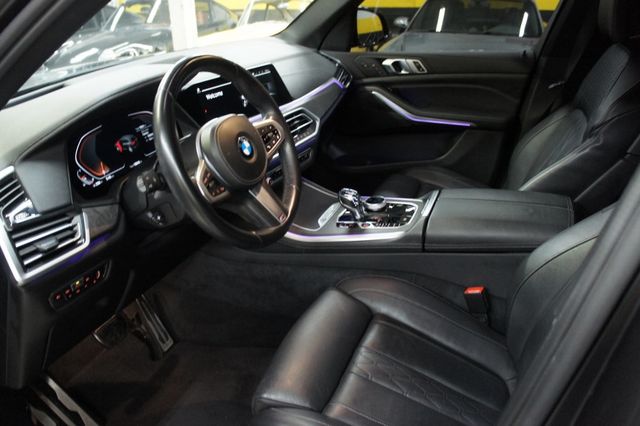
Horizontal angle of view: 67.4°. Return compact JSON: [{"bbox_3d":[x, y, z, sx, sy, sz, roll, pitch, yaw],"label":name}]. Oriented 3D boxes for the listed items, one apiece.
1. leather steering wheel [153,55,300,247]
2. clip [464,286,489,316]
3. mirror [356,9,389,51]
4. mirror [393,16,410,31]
[{"bbox_3d":[-0.172,-0.111,0.925,0.110,0.372,0.372,-15,14,31],"label":"leather steering wheel"},{"bbox_3d":[0.351,0.200,1.073,0.038,0.062,0.026,-5,20,43],"label":"clip"},{"bbox_3d":[0.193,-0.832,2.153,0.120,0.168,0.250,21,31,37],"label":"mirror"},{"bbox_3d":[0.934,-2.176,5.500,0.200,0.140,0.120,9,26,18],"label":"mirror"}]

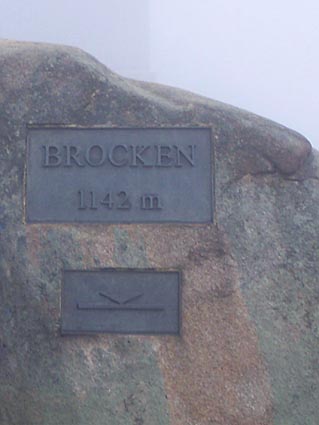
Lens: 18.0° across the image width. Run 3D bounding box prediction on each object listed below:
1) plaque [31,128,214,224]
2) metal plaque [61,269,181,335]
[{"bbox_3d":[-0.131,-0.121,3.375,0.620,0.321,0.030,0,-9,-4],"label":"plaque"},{"bbox_3d":[-0.127,0.299,3.309,0.387,0.207,0.030,0,-9,-4],"label":"metal plaque"}]

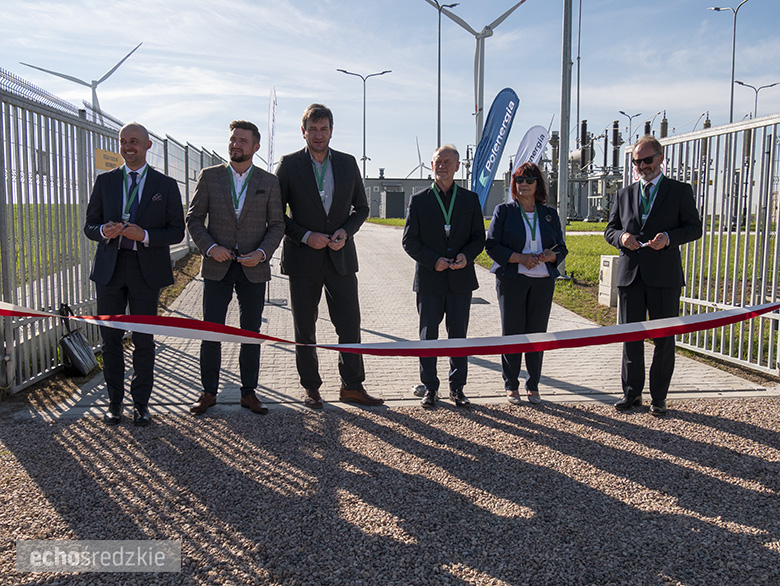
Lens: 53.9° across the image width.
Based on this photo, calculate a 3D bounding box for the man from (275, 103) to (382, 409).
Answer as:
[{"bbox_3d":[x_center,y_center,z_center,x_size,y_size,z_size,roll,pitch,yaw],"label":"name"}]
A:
[{"bbox_3d":[-0.411,-0.242,5.046,0.660,1.968,0.470,-1,7,-16],"label":"man"}]

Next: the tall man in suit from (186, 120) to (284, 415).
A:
[{"bbox_3d":[-0.977,-0.163,4.880,0.620,1.837,0.450,-1,6,-10],"label":"tall man in suit"}]

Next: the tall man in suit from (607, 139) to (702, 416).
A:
[{"bbox_3d":[1.709,-0.122,4.972,0.590,1.782,0.460,4,7,30],"label":"tall man in suit"}]

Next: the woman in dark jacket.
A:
[{"bbox_3d":[0.913,-0.061,5.166,0.540,1.604,0.420,0,6,-1],"label":"woman in dark jacket"}]

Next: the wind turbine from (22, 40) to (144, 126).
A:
[{"bbox_3d":[-254.639,-142.476,646.823,98.400,139.792,13.000,-4,8,-36],"label":"wind turbine"}]

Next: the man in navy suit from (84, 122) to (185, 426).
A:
[{"bbox_3d":[-1.550,-0.118,4.650,0.590,1.789,0.450,-1,6,-11],"label":"man in navy suit"}]

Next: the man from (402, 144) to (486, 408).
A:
[{"bbox_3d":[0.358,-0.110,5.087,0.550,1.711,0.440,0,6,-2],"label":"man"}]

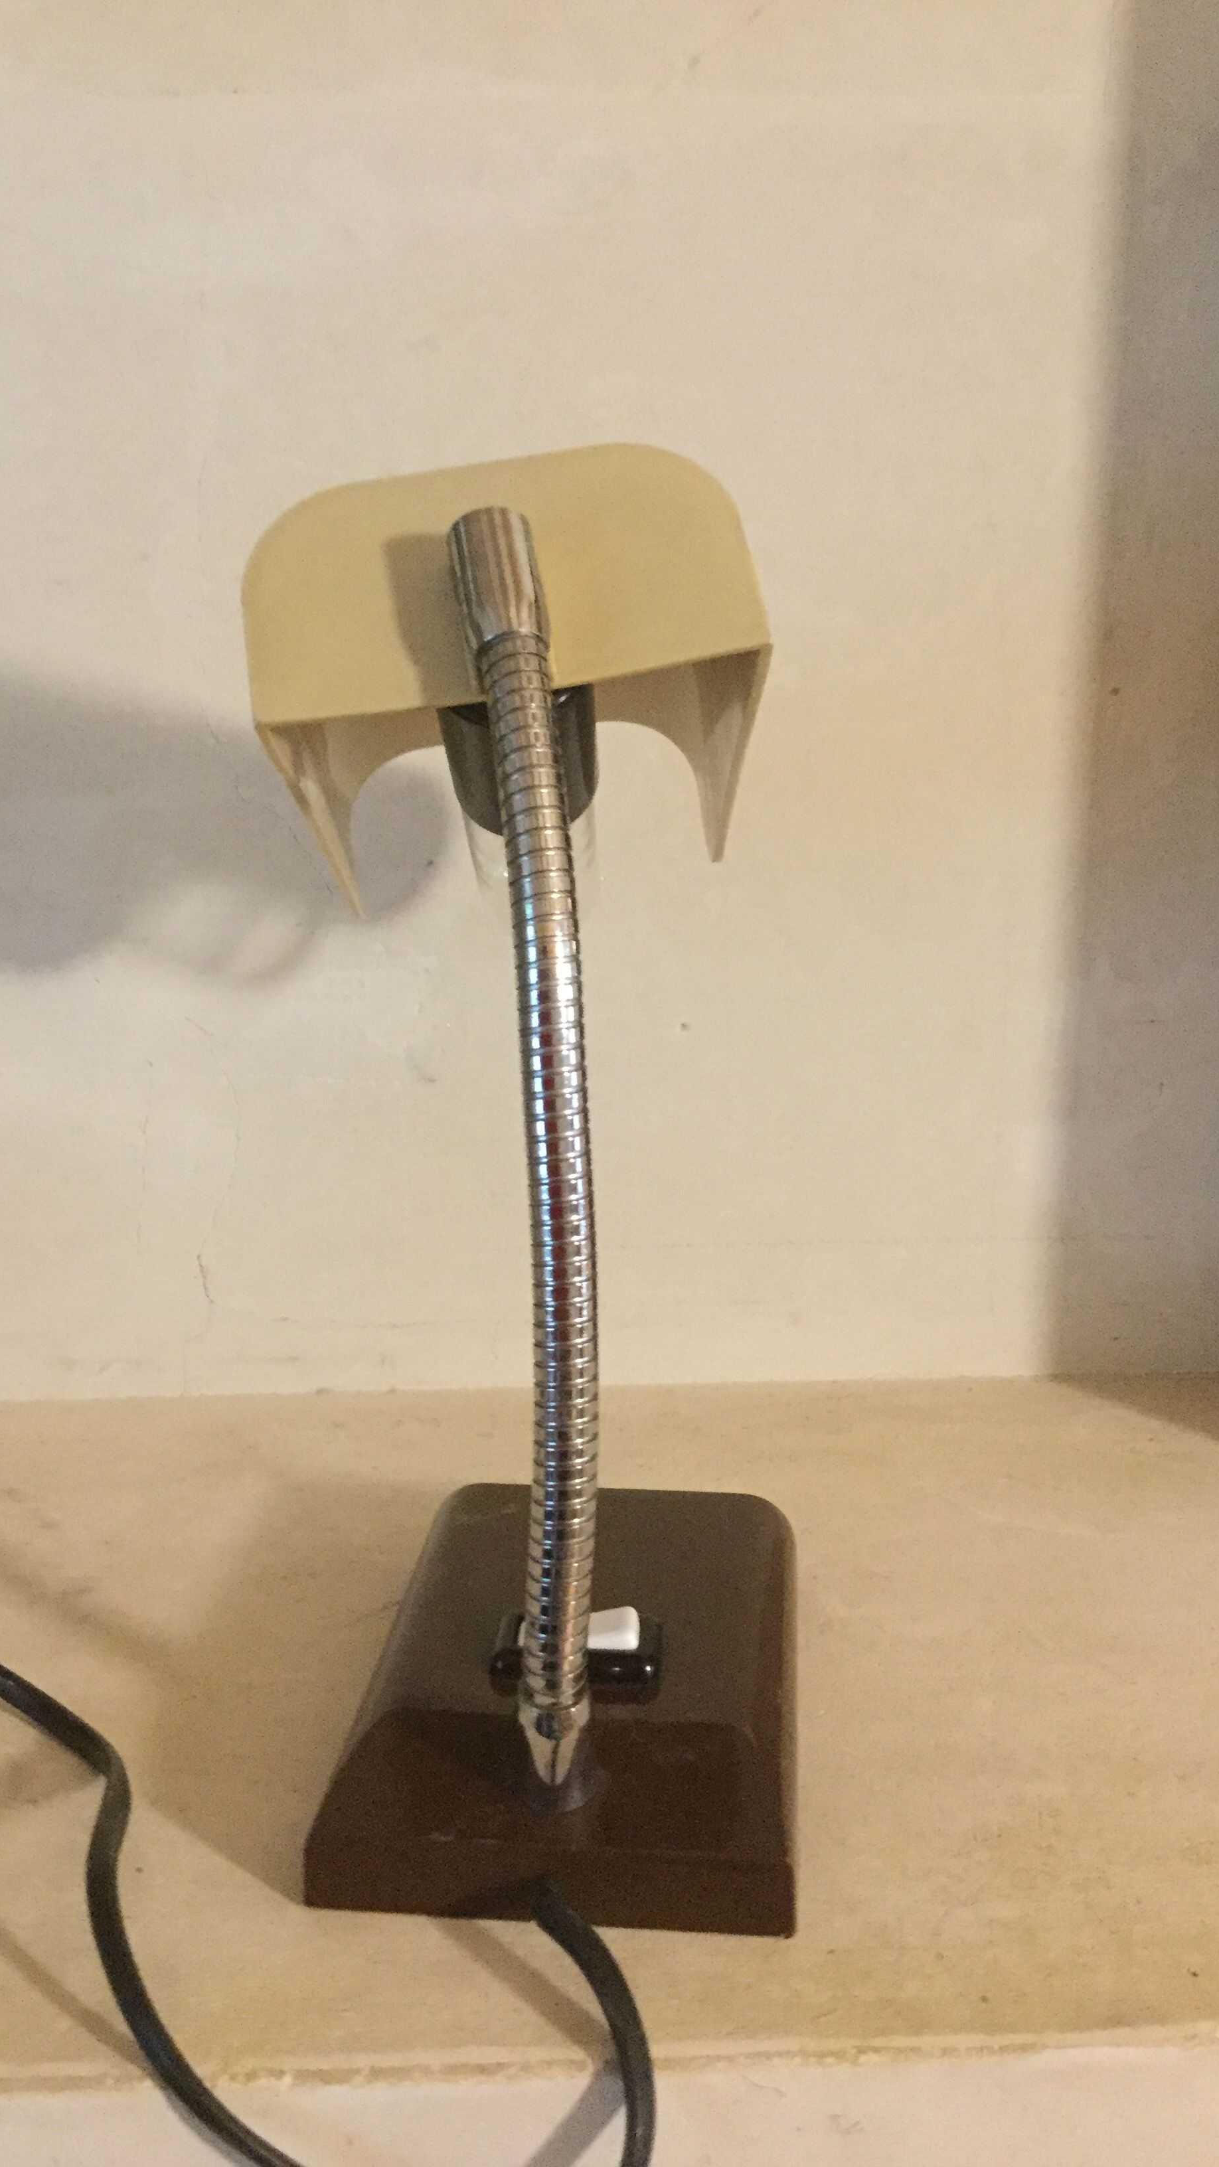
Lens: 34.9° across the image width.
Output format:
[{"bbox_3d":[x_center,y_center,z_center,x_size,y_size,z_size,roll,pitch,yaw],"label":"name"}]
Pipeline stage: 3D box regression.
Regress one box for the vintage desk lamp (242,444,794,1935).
[{"bbox_3d":[-0.012,0.005,0.389,0.103,0.247,0.171,1,14,5],"label":"vintage desk lamp"}]

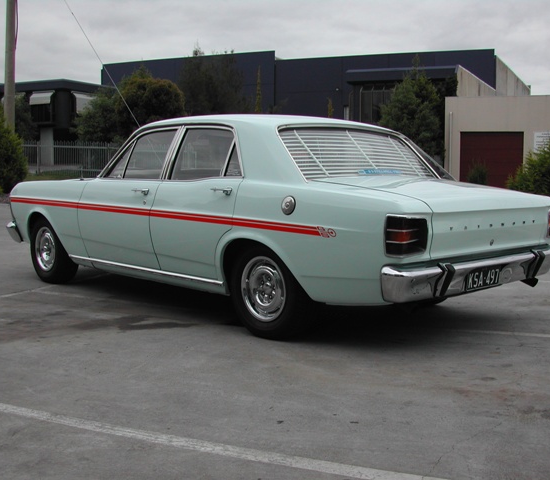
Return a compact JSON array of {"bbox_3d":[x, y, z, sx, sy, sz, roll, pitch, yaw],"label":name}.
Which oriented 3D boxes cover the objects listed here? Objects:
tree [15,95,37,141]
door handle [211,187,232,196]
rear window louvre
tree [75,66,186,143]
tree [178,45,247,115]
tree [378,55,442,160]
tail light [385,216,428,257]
[{"bbox_3d":[-14.432,-6.120,40.000,1.822,4.327,1.822,0,5,0],"label":"tree"},{"bbox_3d":[-0.327,-0.292,4.201,0.050,0.050,0.188,-5,7,-43],"label":"door handle"},{"bbox_3d":[0.570,-0.549,4.551,1.250,0.440,0.090,-5,-38,-43],"label":"rear window louvre"},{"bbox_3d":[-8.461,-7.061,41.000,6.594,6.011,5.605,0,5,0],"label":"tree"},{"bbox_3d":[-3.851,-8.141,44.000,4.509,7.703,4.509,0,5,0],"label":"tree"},{"bbox_3d":[6.994,-6.123,36.000,3.279,6.456,3.279,0,5,0],"label":"tree"},{"bbox_3d":[0.632,-0.018,3.394,0.250,0.190,0.110,-5,7,-43],"label":"tail light"}]

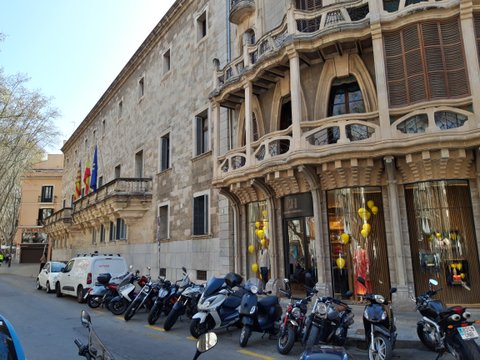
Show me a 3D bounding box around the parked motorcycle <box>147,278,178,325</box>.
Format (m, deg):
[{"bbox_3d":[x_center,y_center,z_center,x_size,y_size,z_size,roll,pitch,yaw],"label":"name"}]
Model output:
[{"bbox_3d":[-2.019,3.416,10.365,0.800,1.170,2.050,-6,-12,22],"label":"parked motorcycle"}]

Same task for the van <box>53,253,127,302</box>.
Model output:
[{"bbox_3d":[-6.940,4.461,16.692,1.900,1.880,4.400,10,-15,-44],"label":"van"}]

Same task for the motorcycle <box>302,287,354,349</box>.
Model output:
[{"bbox_3d":[1.772,2.857,7.556,0.760,1.120,2.000,-7,-12,30],"label":"motorcycle"}]

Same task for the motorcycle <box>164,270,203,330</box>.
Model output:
[{"bbox_3d":[-1.455,3.133,9.654,0.850,1.420,2.120,-5,-12,21],"label":"motorcycle"}]

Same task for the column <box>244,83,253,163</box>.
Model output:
[{"bbox_3d":[0.335,-2.166,13.811,0.280,3.394,0.280,-1,-12,0],"label":"column"}]

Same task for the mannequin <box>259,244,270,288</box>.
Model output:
[{"bbox_3d":[0.945,3.385,13.900,0.460,1.760,0.300,-8,-12,31],"label":"mannequin"}]

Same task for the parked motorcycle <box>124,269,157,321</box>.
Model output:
[{"bbox_3d":[-2.897,3.519,11.164,0.820,1.300,2.120,-5,-12,17],"label":"parked motorcycle"}]

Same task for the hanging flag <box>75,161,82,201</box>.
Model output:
[{"bbox_3d":[-13.965,0.043,31.172,0.600,3.600,0.280,5,-12,-31],"label":"hanging flag"}]

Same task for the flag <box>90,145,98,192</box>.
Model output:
[{"bbox_3d":[-10.796,-0.853,26.750,0.550,3.700,0.250,5,-12,-31],"label":"flag"}]

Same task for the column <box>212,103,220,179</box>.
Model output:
[{"bbox_3d":[-1.038,-1.776,15.864,0.280,3.495,0.280,10,-16,-41],"label":"column"}]

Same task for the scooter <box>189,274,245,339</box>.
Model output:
[{"bbox_3d":[-0.479,2.944,8.688,0.820,1.380,2.120,-11,-15,41],"label":"scooter"}]

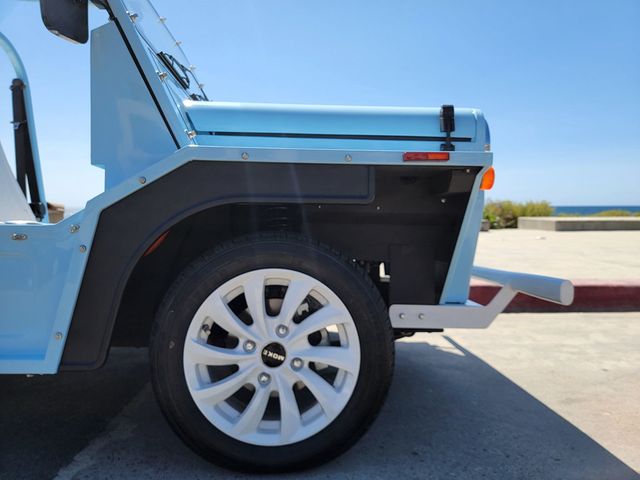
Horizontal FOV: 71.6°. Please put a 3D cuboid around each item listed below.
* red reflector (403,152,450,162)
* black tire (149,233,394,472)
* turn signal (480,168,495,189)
[{"bbox_3d":[0.231,-0.179,0.963,0.100,0.019,0.012,0,4,-1],"label":"red reflector"},{"bbox_3d":[-0.108,0.253,1.053,0.557,0.555,0.170,0,4,-1],"label":"black tire"},{"bbox_3d":[0.390,-0.143,1.035,0.035,0.057,0.060,0,4,-1],"label":"turn signal"}]

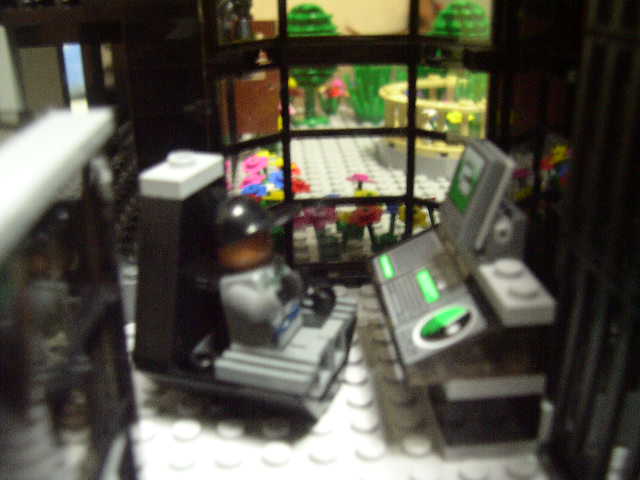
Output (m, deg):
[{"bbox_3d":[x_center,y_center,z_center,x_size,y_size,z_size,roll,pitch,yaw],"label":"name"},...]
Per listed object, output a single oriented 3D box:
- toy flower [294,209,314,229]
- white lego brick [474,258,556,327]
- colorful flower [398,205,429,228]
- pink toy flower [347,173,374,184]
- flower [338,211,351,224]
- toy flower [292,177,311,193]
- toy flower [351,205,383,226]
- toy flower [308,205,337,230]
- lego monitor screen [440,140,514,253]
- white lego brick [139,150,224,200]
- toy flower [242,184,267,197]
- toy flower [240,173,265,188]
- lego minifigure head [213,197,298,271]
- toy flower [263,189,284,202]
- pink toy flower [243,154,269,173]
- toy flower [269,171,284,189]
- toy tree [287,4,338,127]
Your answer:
[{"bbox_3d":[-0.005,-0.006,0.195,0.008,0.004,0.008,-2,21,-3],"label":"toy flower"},{"bbox_3d":[0.032,0.008,0.115,0.008,0.005,0.016,-2,19,-1],"label":"white lego brick"},{"bbox_3d":[0.025,-0.006,0.190,0.008,0.004,0.008,-2,19,-2],"label":"colorful flower"},{"bbox_3d":[0.012,-0.018,0.208,0.008,0.003,0.008,-2,21,-3],"label":"pink toy flower"},{"bbox_3d":[0.008,-0.006,0.191,0.008,0.003,0.008,-2,19,-2],"label":"flower"},{"bbox_3d":[-0.006,-0.017,0.217,0.008,0.003,0.008,-2,19,-2],"label":"toy flower"},{"bbox_3d":[0.013,-0.006,0.187,0.008,0.003,0.008,-2,19,-2],"label":"toy flower"},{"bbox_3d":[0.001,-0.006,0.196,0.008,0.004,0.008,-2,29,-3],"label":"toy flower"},{"bbox_3d":[0.028,-0.009,0.128,0.005,0.016,0.016,11,19,-10],"label":"lego monitor screen"},{"bbox_3d":[-0.024,-0.012,0.123,0.008,0.005,0.016,4,20,16],"label":"white lego brick"},{"bbox_3d":[-0.020,-0.015,0.214,0.008,0.003,0.008,-2,19,-2],"label":"toy flower"},{"bbox_3d":[-0.021,-0.018,0.215,0.008,0.003,0.008,-11,28,1],"label":"toy flower"},{"bbox_3d":[-0.013,-0.002,0.139,0.016,0.012,0.011,-18,26,-24],"label":"lego minifigure head"},{"bbox_3d":[-0.013,-0.013,0.205,0.008,0.003,0.008,-2,21,-3],"label":"toy flower"},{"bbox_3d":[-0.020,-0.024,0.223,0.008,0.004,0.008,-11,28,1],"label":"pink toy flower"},{"bbox_3d":[-0.013,-0.019,0.220,0.008,0.003,0.008,-2,19,-2],"label":"toy flower"},{"bbox_3d":[-0.005,-0.090,0.363,0.031,0.058,0.031,-2,21,-3],"label":"toy tree"}]

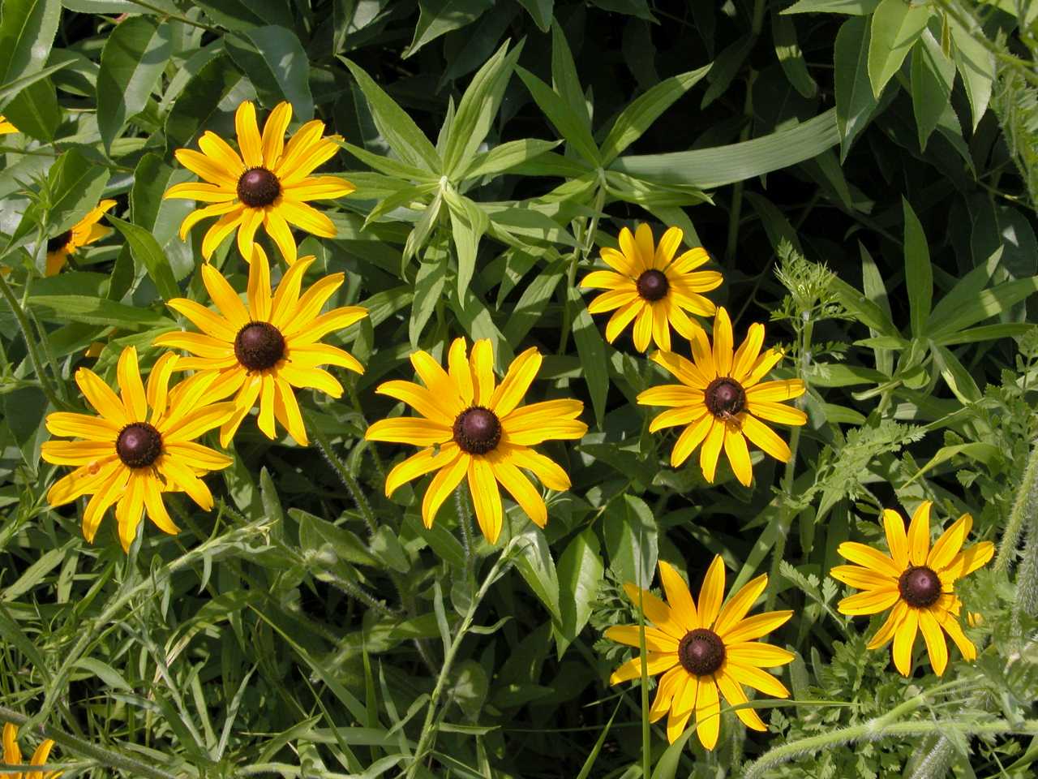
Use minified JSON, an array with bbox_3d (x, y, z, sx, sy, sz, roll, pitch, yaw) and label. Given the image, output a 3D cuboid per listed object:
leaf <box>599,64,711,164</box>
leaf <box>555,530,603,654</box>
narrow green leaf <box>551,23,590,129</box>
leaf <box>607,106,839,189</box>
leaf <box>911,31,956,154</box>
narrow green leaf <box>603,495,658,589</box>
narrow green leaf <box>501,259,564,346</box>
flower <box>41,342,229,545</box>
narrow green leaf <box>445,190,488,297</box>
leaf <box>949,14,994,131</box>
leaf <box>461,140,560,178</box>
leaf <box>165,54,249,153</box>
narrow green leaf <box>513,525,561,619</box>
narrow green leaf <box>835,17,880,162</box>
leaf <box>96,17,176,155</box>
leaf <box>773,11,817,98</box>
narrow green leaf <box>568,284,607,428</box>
[{"bbox_3d":[0.061,-0.122,0.662,0.015,0.011,0.080,48,64,-4],"label":"leaf"},{"bbox_3d":[0.026,0.088,0.652,0.020,0.013,0.060,15,75,-1],"label":"leaf"},{"bbox_3d":[0.029,-0.159,0.785,0.016,0.010,0.087,-13,70,-6],"label":"narrow green leaf"},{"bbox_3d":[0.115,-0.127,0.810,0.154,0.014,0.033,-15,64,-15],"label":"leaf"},{"bbox_3d":[0.190,-0.138,0.690,0.019,0.057,0.012,3,0,15],"label":"leaf"},{"bbox_3d":[0.047,0.066,0.618,0.022,0.050,0.012,-9,17,3],"label":"narrow green leaf"},{"bbox_3d":[0.007,-0.044,0.738,0.014,0.010,0.065,30,67,14],"label":"narrow green leaf"},{"bbox_3d":[-0.142,0.022,0.560,0.072,0.076,0.026,0,-7,-13],"label":"flower"},{"bbox_3d":[-0.023,-0.060,0.615,0.015,0.044,0.014,-6,0,-2],"label":"narrow green leaf"},{"bbox_3d":[0.204,-0.144,0.680,0.019,0.055,0.012,-8,0,18],"label":"leaf"},{"bbox_3d":[-0.004,-0.111,0.715,0.057,0.011,0.014,-22,65,-10],"label":"leaf"},{"bbox_3d":[-0.139,-0.126,0.665,0.022,0.054,0.012,30,-11,-15],"label":"leaf"},{"bbox_3d":[0.008,0.072,0.588,0.015,0.041,0.014,-19,7,-2],"label":"narrow green leaf"},{"bbox_3d":[0.165,-0.148,0.730,0.025,0.014,0.083,9,76,15],"label":"narrow green leaf"},{"bbox_3d":[-0.188,-0.150,0.738,0.032,0.016,0.081,13,72,10],"label":"leaf"},{"bbox_3d":[0.162,-0.196,0.870,0.015,0.012,0.063,-13,71,-6],"label":"leaf"},{"bbox_3d":[0.035,-0.017,0.745,0.015,0.010,0.079,-8,68,-4],"label":"narrow green leaf"}]

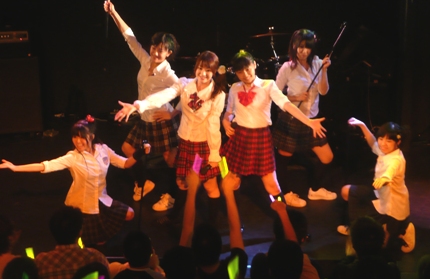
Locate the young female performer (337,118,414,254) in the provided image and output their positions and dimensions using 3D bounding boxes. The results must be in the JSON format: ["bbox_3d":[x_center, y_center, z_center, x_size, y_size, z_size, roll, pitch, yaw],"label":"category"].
[{"bbox_3d":[1.228,0.316,9.132,0.600,0.980,0.500,-9,19,-27],"label":"young female performer"}]

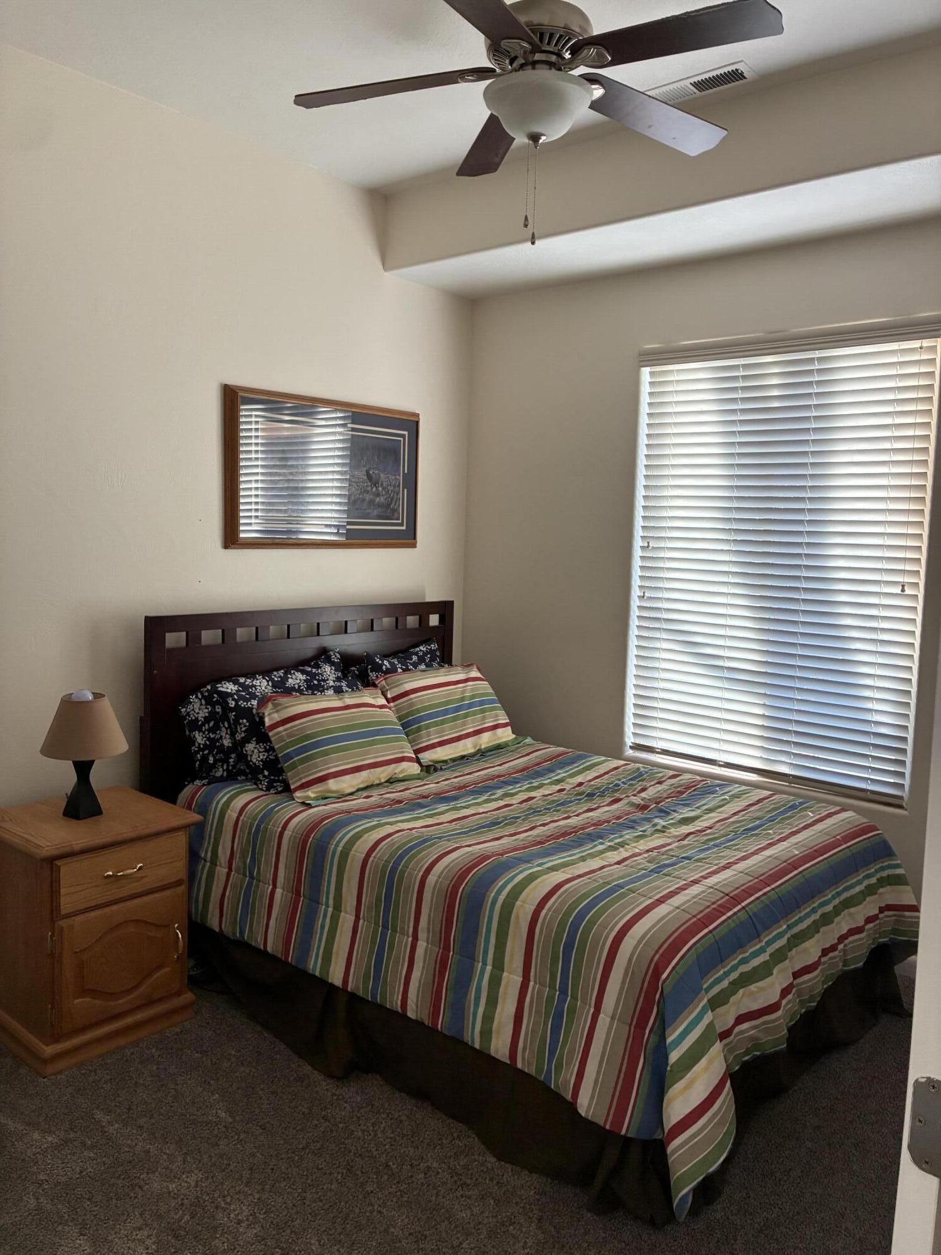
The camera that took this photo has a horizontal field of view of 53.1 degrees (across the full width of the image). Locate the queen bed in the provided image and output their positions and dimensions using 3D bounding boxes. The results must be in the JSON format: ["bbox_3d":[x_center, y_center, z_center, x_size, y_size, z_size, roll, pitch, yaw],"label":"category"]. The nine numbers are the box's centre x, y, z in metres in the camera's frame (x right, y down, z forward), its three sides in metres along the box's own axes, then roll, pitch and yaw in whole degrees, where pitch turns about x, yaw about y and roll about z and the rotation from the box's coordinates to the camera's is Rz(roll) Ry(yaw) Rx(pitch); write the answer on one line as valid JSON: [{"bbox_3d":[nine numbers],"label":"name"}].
[{"bbox_3d":[0.143,0.644,3.336,2.195,1.270,1.650,7,8,40],"label":"queen bed"}]

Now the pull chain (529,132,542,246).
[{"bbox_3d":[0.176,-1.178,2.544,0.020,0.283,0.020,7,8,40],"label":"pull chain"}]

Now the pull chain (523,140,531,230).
[{"bbox_3d":[0.156,-1.196,2.544,0.016,0.241,0.016,7,8,40],"label":"pull chain"}]

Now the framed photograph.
[{"bbox_3d":[-0.594,-0.647,4.010,0.028,0.620,1.067,7,8,40],"label":"framed photograph"}]

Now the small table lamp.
[{"bbox_3d":[-1.263,0.407,3.067,0.270,0.413,0.270,7,8,40],"label":"small table lamp"}]

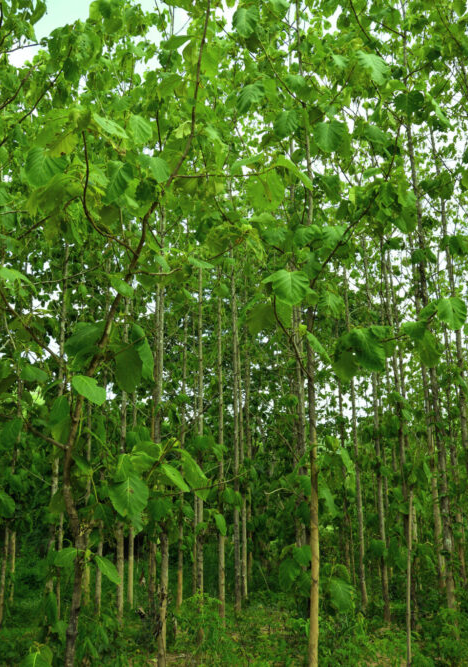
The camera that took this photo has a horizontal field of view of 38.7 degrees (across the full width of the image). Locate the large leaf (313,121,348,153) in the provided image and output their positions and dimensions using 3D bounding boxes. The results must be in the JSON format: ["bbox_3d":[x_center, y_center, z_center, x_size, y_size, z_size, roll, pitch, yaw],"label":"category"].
[{"bbox_3d":[0.897,-1.832,6.200,0.310,0.289,0.080,-6,0,10],"label":"large leaf"}]

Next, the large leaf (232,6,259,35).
[{"bbox_3d":[0.121,-3.286,7.000,0.260,0.266,0.070,0,10,1],"label":"large leaf"}]

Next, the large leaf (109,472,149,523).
[{"bbox_3d":[-0.775,1.205,4.900,0.290,0.334,0.080,1,-34,-9],"label":"large leaf"}]

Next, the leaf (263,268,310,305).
[{"bbox_3d":[0.425,-0.374,5.300,0.340,0.299,0.100,-5,-21,5],"label":"leaf"}]

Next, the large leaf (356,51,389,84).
[{"bbox_3d":[1.330,-2.553,6.400,0.270,0.341,0.080,-26,-6,20],"label":"large leaf"}]

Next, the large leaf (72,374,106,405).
[{"bbox_3d":[-1.062,0.412,4.900,0.295,0.210,0.070,38,-42,9],"label":"large leaf"}]

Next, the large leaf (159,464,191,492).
[{"bbox_3d":[-0.437,1.058,4.900,0.080,0.295,0.170,-57,-16,26],"label":"large leaf"}]

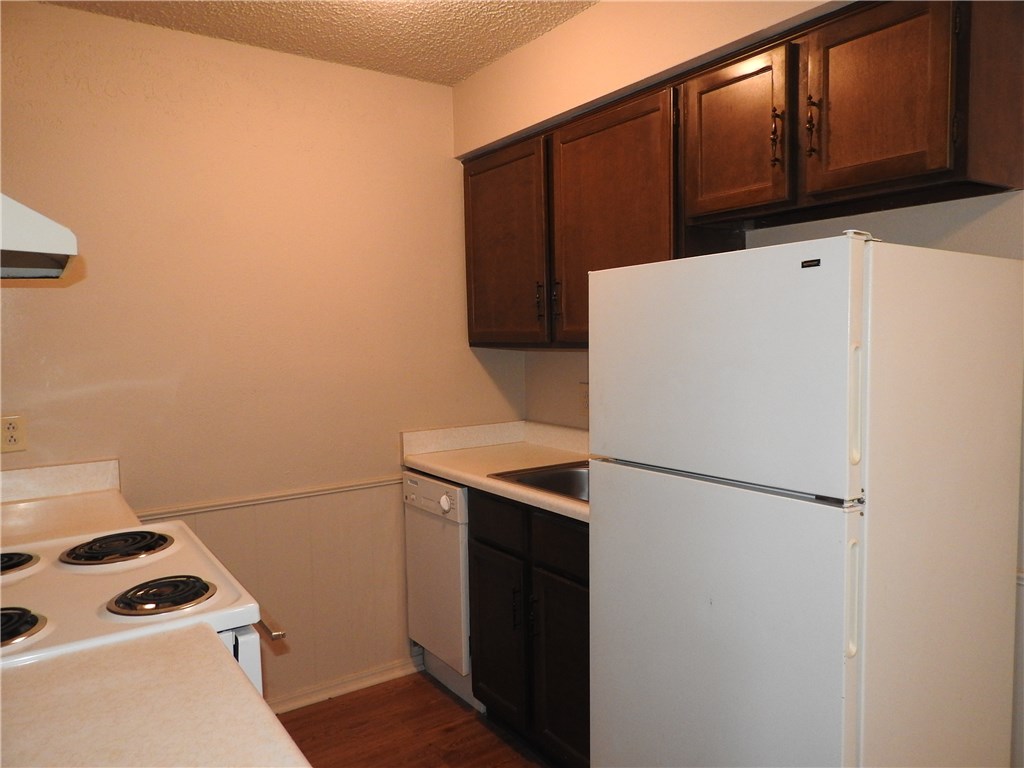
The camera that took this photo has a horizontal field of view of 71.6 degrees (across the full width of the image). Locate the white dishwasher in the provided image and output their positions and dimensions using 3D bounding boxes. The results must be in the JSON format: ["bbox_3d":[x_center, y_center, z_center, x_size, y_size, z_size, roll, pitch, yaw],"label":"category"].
[{"bbox_3d":[-0.069,0.775,2.915,0.582,0.855,0.447,-3,5,-35],"label":"white dishwasher"}]

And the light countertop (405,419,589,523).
[{"bbox_3d":[0.161,0.281,2.570,0.613,0.137,1.231,-3,5,-35],"label":"light countertop"}]

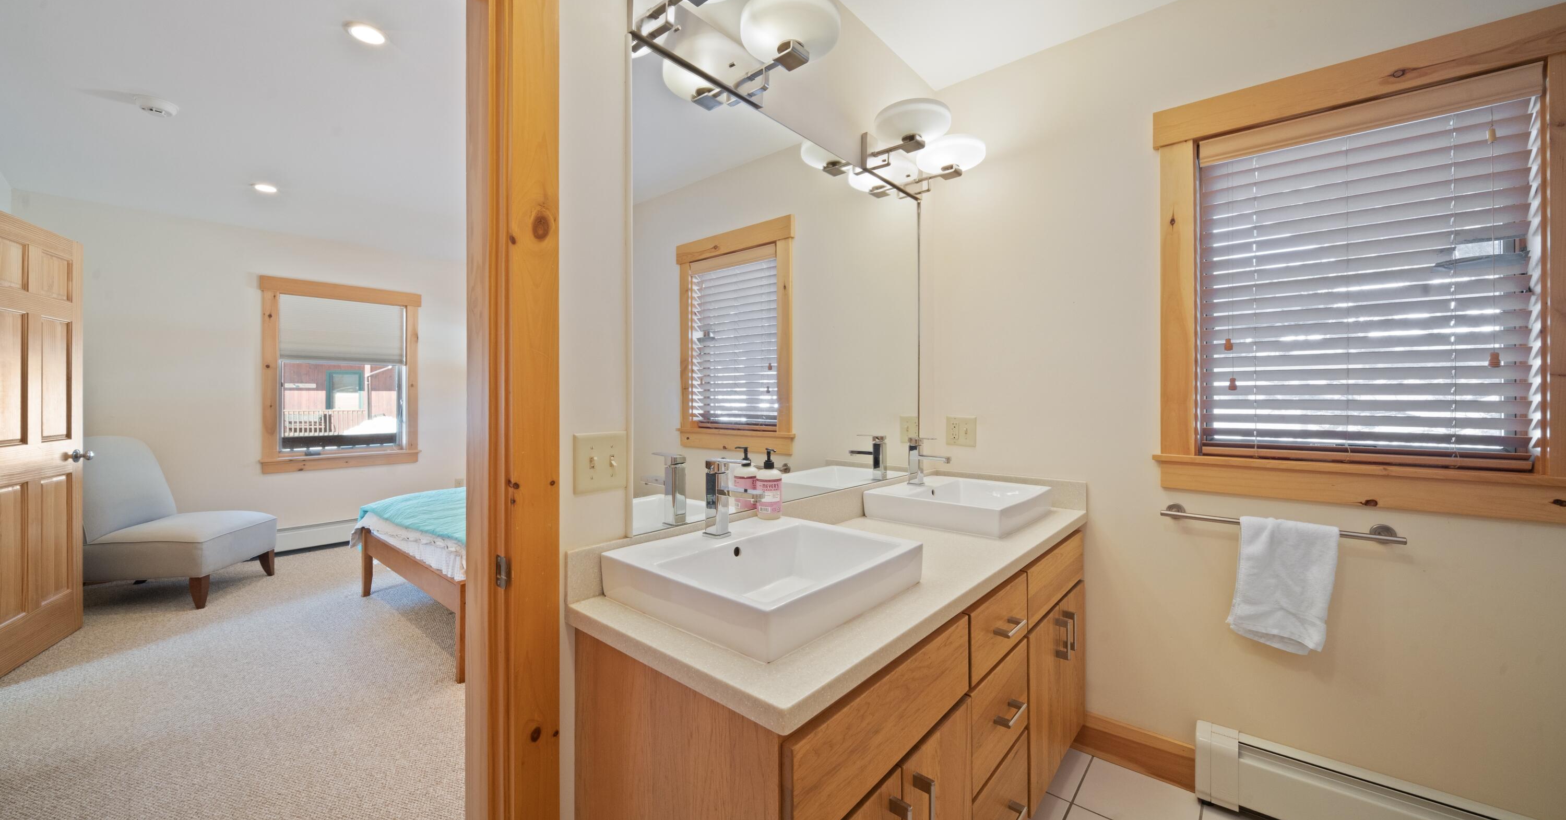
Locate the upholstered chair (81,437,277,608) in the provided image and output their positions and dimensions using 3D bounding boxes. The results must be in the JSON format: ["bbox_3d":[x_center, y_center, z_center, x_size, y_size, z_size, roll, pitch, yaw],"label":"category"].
[{"bbox_3d":[-3.906,0.675,3.301,0.840,0.990,0.650,0,1,-13],"label":"upholstered chair"}]

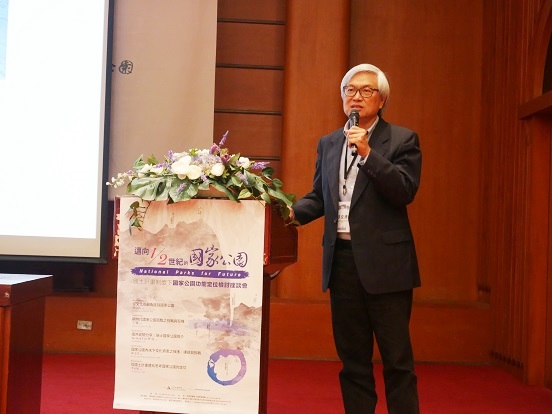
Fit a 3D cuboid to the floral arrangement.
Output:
[{"bbox_3d":[-0.305,-0.107,4.130,0.710,0.385,0.380,2,-2,11],"label":"floral arrangement"}]

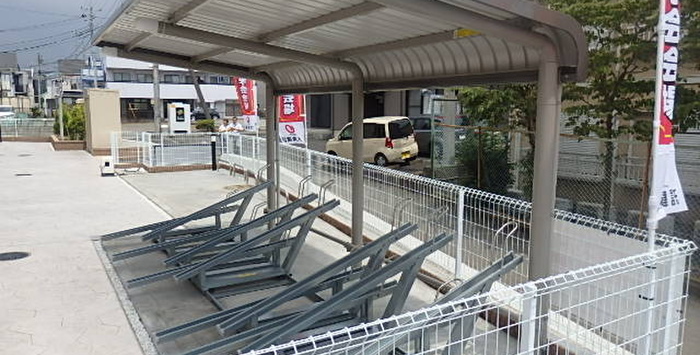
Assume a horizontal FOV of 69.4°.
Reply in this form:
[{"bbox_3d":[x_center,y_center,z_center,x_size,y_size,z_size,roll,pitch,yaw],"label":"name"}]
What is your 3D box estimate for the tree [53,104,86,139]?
[{"bbox_3d":[-11.626,-2.339,21.178,1.450,1.510,1.500,-2,8,-11],"label":"tree"}]

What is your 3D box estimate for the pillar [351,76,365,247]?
[{"bbox_3d":[0.081,-0.057,4.972,0.115,1.930,0.115,-5,9,-31],"label":"pillar"}]

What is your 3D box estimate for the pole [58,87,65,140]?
[{"bbox_3d":[-11.820,-2.608,20.738,0.120,2.220,0.120,-3,8,-22],"label":"pole"}]

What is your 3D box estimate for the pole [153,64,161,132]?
[{"bbox_3d":[-11.249,-7.915,29.198,0.330,11.490,0.330,-3,8,-22],"label":"pole"}]

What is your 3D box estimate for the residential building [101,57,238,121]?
[{"bbox_3d":[-17.329,-8.642,50.374,13.000,6.700,7.000,-4,9,-28],"label":"residential building"}]

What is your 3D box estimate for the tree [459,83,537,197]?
[{"bbox_3d":[3.237,-1.285,10.523,2.200,3.500,2.100,2,8,17],"label":"tree"}]

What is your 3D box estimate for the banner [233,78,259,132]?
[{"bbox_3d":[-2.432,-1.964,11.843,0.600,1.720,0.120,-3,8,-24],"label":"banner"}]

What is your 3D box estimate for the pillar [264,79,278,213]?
[{"bbox_3d":[-1.079,-0.309,6.819,0.115,1.930,0.115,-5,9,-31],"label":"pillar"}]

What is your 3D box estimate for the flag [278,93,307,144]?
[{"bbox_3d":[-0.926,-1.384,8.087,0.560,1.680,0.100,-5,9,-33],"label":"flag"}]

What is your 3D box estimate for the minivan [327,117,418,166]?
[{"bbox_3d":[0.670,-1.187,17.198,1.480,1.660,3.400,-7,11,-43],"label":"minivan"}]

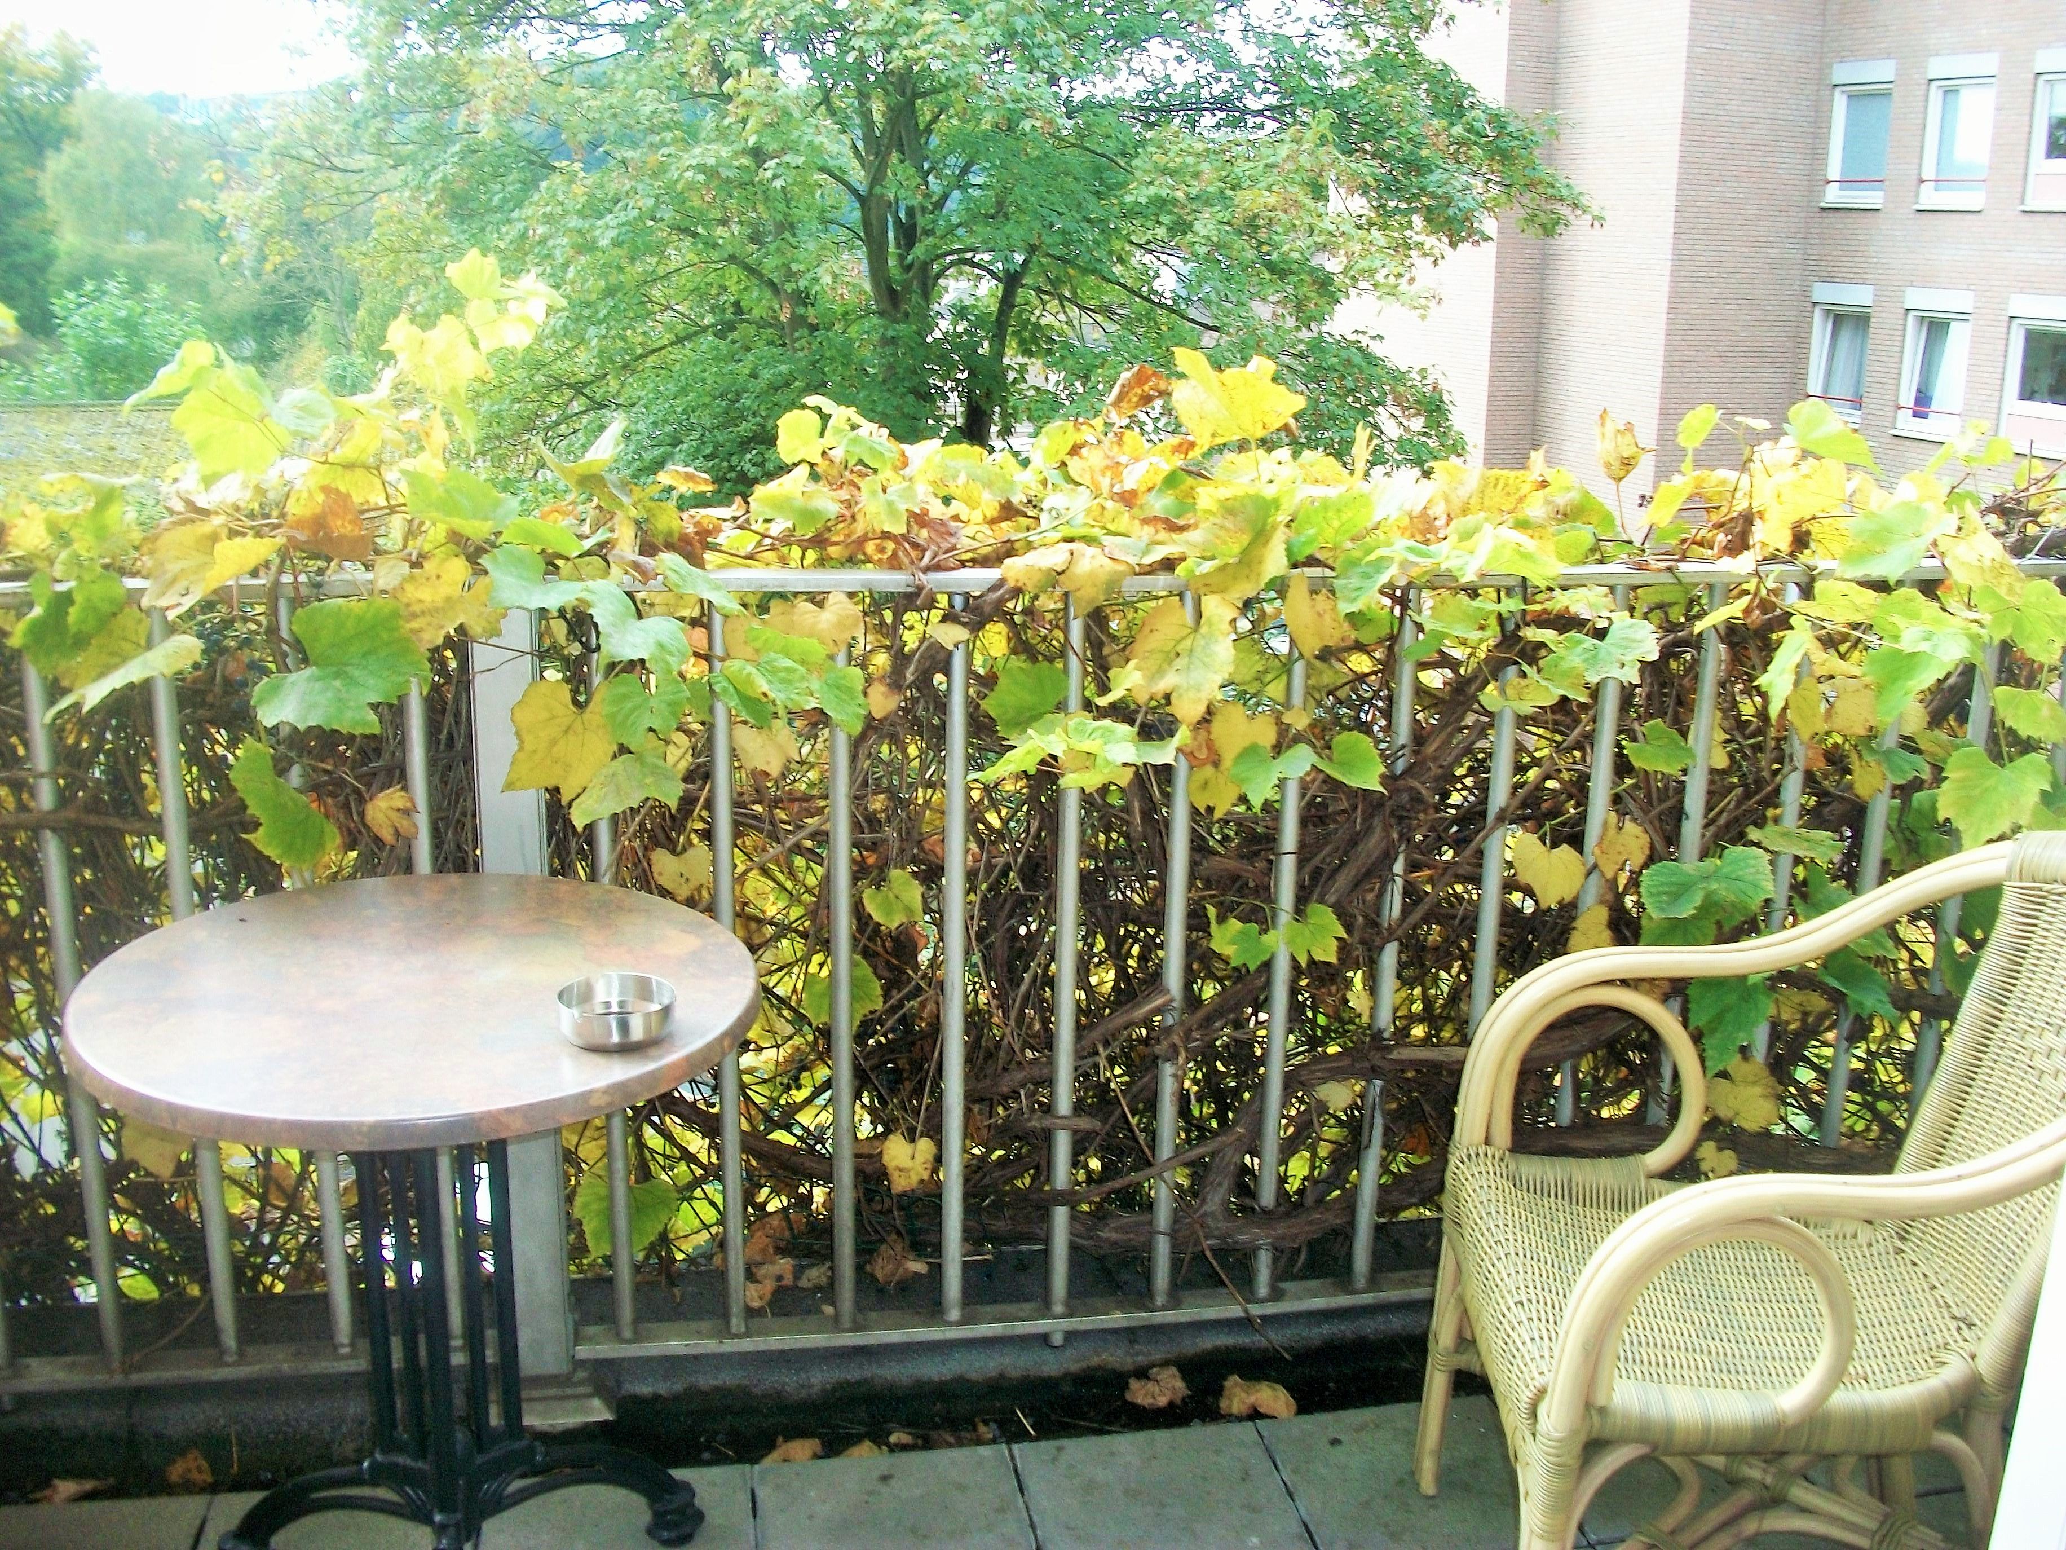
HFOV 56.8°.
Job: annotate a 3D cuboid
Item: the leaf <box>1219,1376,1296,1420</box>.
[{"bbox_3d":[0.277,0.769,2.357,0.100,0.035,0.055,-1,15,-9],"label":"leaf"}]

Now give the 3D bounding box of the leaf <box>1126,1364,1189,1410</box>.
[{"bbox_3d":[0.150,0.744,2.323,0.079,0.030,0.065,-1,16,-10],"label":"leaf"}]

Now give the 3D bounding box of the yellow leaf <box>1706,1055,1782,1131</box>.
[{"bbox_3d":[0.899,0.402,2.415,0.081,0.087,0.040,6,16,15],"label":"yellow leaf"}]

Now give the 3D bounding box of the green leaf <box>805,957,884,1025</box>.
[{"bbox_3d":[-0.228,0.261,2.295,0.095,0.080,0.030,-1,15,-9],"label":"green leaf"}]

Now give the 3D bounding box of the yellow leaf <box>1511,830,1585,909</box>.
[{"bbox_3d":[0.639,0.117,2.369,0.094,0.098,0.020,2,5,3],"label":"yellow leaf"}]

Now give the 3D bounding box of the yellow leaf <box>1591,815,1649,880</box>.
[{"bbox_3d":[0.726,0.090,2.357,0.076,0.082,0.020,3,5,4],"label":"yellow leaf"}]

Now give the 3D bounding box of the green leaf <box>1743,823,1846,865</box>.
[{"bbox_3d":[0.937,0.083,2.348,0.127,0.030,0.059,16,50,5],"label":"green leaf"}]

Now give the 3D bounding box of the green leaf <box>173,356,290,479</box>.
[{"bbox_3d":[-0.833,-0.369,1.985,0.122,0.129,0.040,-1,5,-9],"label":"green leaf"}]

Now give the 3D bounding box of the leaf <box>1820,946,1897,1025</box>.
[{"bbox_3d":[1.070,0.270,2.477,0.118,0.110,0.045,-1,-4,-10],"label":"leaf"}]

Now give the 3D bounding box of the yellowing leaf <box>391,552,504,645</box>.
[{"bbox_3d":[-0.607,-0.180,1.987,0.117,0.112,0.030,-2,-14,-13],"label":"yellowing leaf"}]

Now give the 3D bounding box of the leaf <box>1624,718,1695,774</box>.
[{"bbox_3d":[0.758,-0.034,2.313,0.093,0.068,0.025,3,-5,-10],"label":"leaf"}]

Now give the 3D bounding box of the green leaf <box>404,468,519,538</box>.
[{"bbox_3d":[-0.582,-0.276,1.935,0.111,0.068,0.070,-3,16,-15],"label":"green leaf"}]

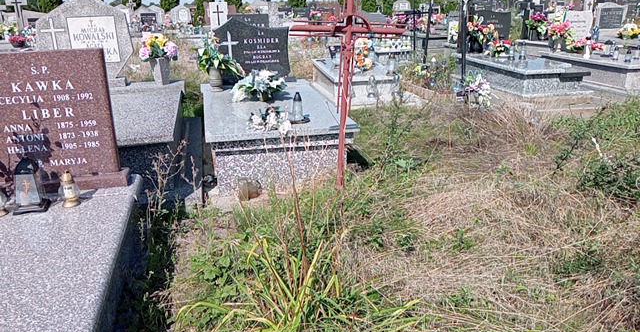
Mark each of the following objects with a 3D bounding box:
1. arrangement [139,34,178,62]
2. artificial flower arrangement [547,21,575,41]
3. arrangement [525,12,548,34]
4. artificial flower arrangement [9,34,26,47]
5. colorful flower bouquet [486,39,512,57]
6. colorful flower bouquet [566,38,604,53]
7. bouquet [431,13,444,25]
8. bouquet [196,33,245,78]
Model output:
[{"bbox_3d":[-1.713,-1.257,5.500,0.382,0.296,0.305,-4,18,-13],"label":"arrangement"},{"bbox_3d":[3.856,-2.172,8.300,0.400,0.330,0.350,-3,18,-6],"label":"artificial flower arrangement"},{"bbox_3d":[4.098,-2.698,9.800,0.410,0.380,0.360,-3,18,-6],"label":"arrangement"},{"bbox_3d":[-5.802,-2.386,9.937,0.326,0.230,0.310,-5,19,-12],"label":"artificial flower arrangement"},{"bbox_3d":[3.023,-1.993,8.700,0.400,0.291,0.300,-4,18,-13],"label":"colorful flower bouquet"},{"bbox_3d":[4.615,-2.088,9.000,0.678,0.241,0.339,-4,18,-13],"label":"colorful flower bouquet"},{"bbox_3d":[3.874,-4.845,17.000,0.413,0.397,0.310,-4,18,-13],"label":"bouquet"},{"bbox_3d":[-1.018,-1.152,5.350,0.471,0.476,0.353,-4,18,-13],"label":"bouquet"}]

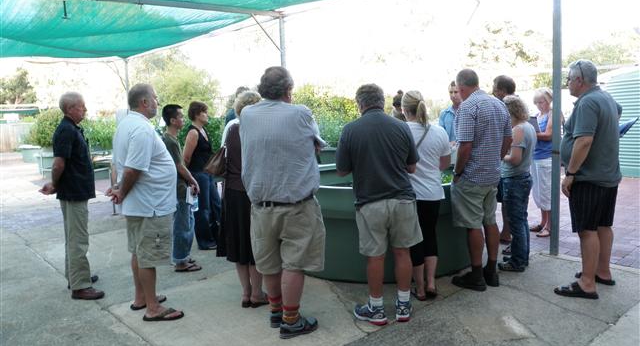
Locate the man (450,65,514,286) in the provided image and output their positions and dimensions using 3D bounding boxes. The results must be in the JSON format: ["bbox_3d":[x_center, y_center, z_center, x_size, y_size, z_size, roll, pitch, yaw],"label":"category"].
[{"bbox_3d":[1.310,0.047,4.252,0.540,1.777,0.420,-6,8,-32],"label":"man"}]

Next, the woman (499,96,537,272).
[{"bbox_3d":[1.810,0.081,4.745,0.400,1.558,0.420,1,7,30],"label":"woman"}]

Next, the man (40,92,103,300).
[{"bbox_3d":[-2.138,0.203,4.454,0.540,1.750,0.500,-4,7,-15],"label":"man"}]

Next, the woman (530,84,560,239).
[{"bbox_3d":[2.591,-0.117,5.922,0.420,1.650,0.460,-4,7,-17],"label":"woman"}]

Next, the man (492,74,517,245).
[{"bbox_3d":[1.961,-0.140,5.532,0.400,1.806,0.500,0,7,22],"label":"man"}]

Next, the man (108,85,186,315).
[{"bbox_3d":[-1.304,0.212,3.892,0.560,1.739,0.500,-5,7,-22],"label":"man"}]

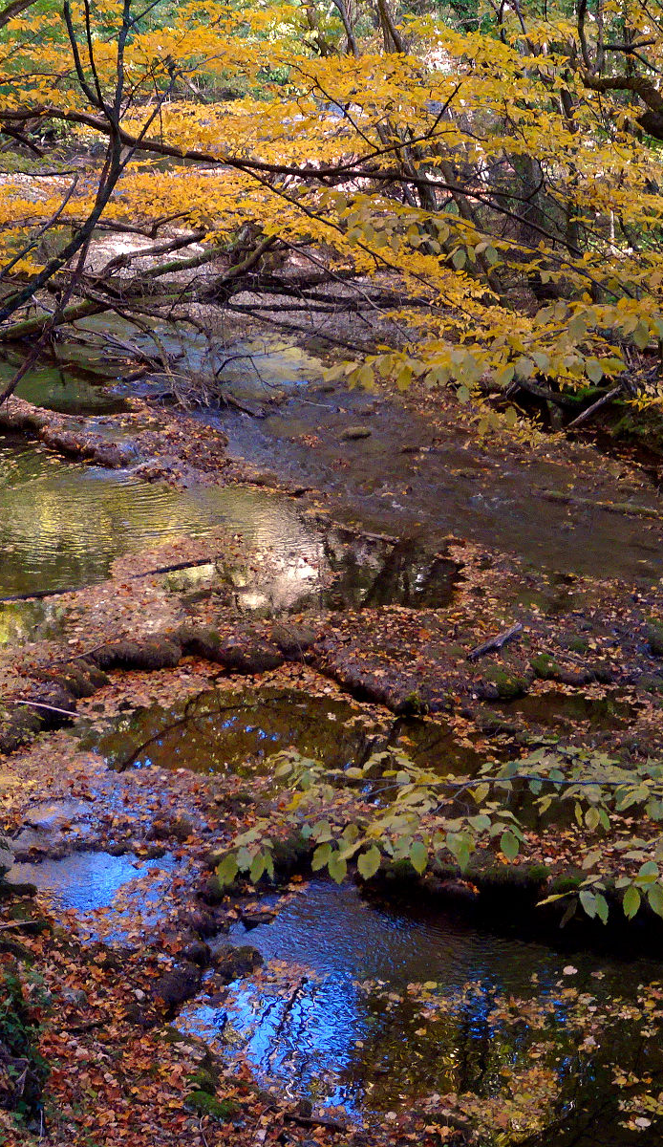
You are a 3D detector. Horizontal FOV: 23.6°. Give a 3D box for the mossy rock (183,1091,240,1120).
[{"bbox_3d":[-0.621,2.768,8.272,0.290,0.120,0.160,3,19,9],"label":"mossy rock"}]

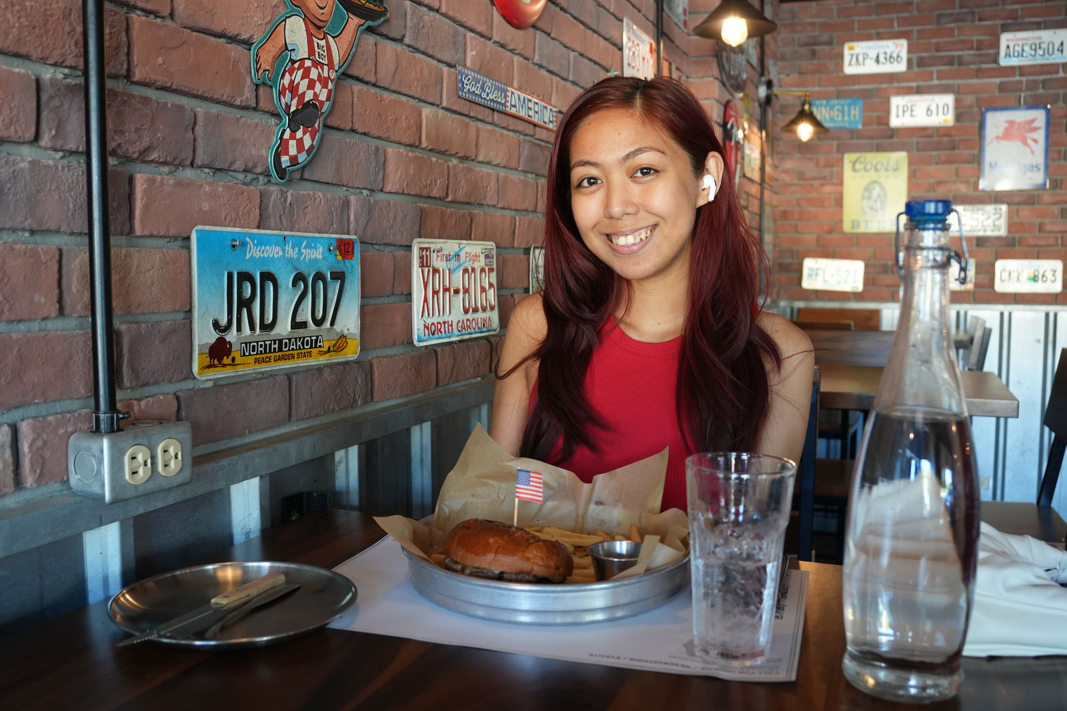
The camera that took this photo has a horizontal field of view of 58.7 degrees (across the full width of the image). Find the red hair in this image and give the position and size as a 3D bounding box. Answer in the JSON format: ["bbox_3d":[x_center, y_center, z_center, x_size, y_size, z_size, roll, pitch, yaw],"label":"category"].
[{"bbox_3d":[0.136,-0.103,1.130,0.300,0.445,0.250,1,5,12],"label":"red hair"}]

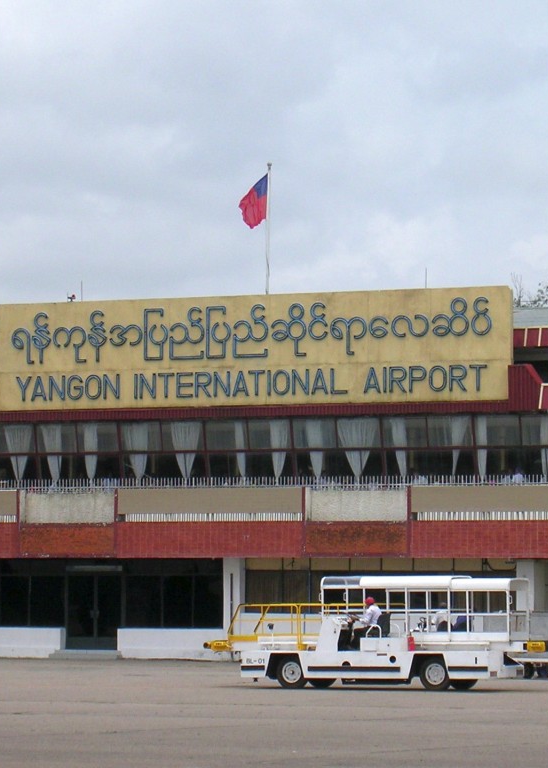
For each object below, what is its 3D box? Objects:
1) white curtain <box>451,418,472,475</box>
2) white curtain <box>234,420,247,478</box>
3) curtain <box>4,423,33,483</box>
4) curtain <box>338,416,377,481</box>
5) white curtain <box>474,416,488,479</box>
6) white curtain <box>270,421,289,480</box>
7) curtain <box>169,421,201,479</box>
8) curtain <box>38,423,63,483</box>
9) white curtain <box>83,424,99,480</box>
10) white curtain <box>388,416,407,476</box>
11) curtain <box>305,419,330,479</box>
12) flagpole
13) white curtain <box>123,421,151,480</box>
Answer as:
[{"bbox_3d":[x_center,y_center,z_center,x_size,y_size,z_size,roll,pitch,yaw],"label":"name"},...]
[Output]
[{"bbox_3d":[5.905,2.016,107.145,0.693,1.984,0.150,-1,-4,26],"label":"white curtain"},{"bbox_3d":[-1.019,1.992,103.456,0.329,1.764,0.180,-1,-3,25],"label":"white curtain"},{"bbox_3d":[-8.021,2.182,106.791,0.930,1.821,0.180,-1,-3,25],"label":"curtain"},{"bbox_3d":[2.498,1.900,101.781,1.300,1.855,0.180,-1,-3,25],"label":"curtain"},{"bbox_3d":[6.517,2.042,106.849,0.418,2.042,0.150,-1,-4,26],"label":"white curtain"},{"bbox_3d":[0.166,2.011,102.889,0.525,1.815,0.180,-1,-3,25],"label":"white curtain"},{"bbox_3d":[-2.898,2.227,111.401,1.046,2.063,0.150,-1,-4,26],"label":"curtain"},{"bbox_3d":[-6.984,2.172,106.296,0.778,1.812,0.180,-1,-3,25],"label":"curtain"},{"bbox_3d":[-6.092,2.324,112.945,0.546,1.959,0.150,-1,-4,26],"label":"white curtain"},{"bbox_3d":[3.704,1.859,101.208,0.572,1.785,0.180,-1,-3,25],"label":"white curtain"},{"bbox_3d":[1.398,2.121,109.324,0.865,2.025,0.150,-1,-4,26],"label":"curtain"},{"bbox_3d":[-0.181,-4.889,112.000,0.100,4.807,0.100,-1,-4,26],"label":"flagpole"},{"bbox_3d":[-4.244,2.083,104.992,0.897,1.790,0.180,-1,-3,25],"label":"white curtain"}]

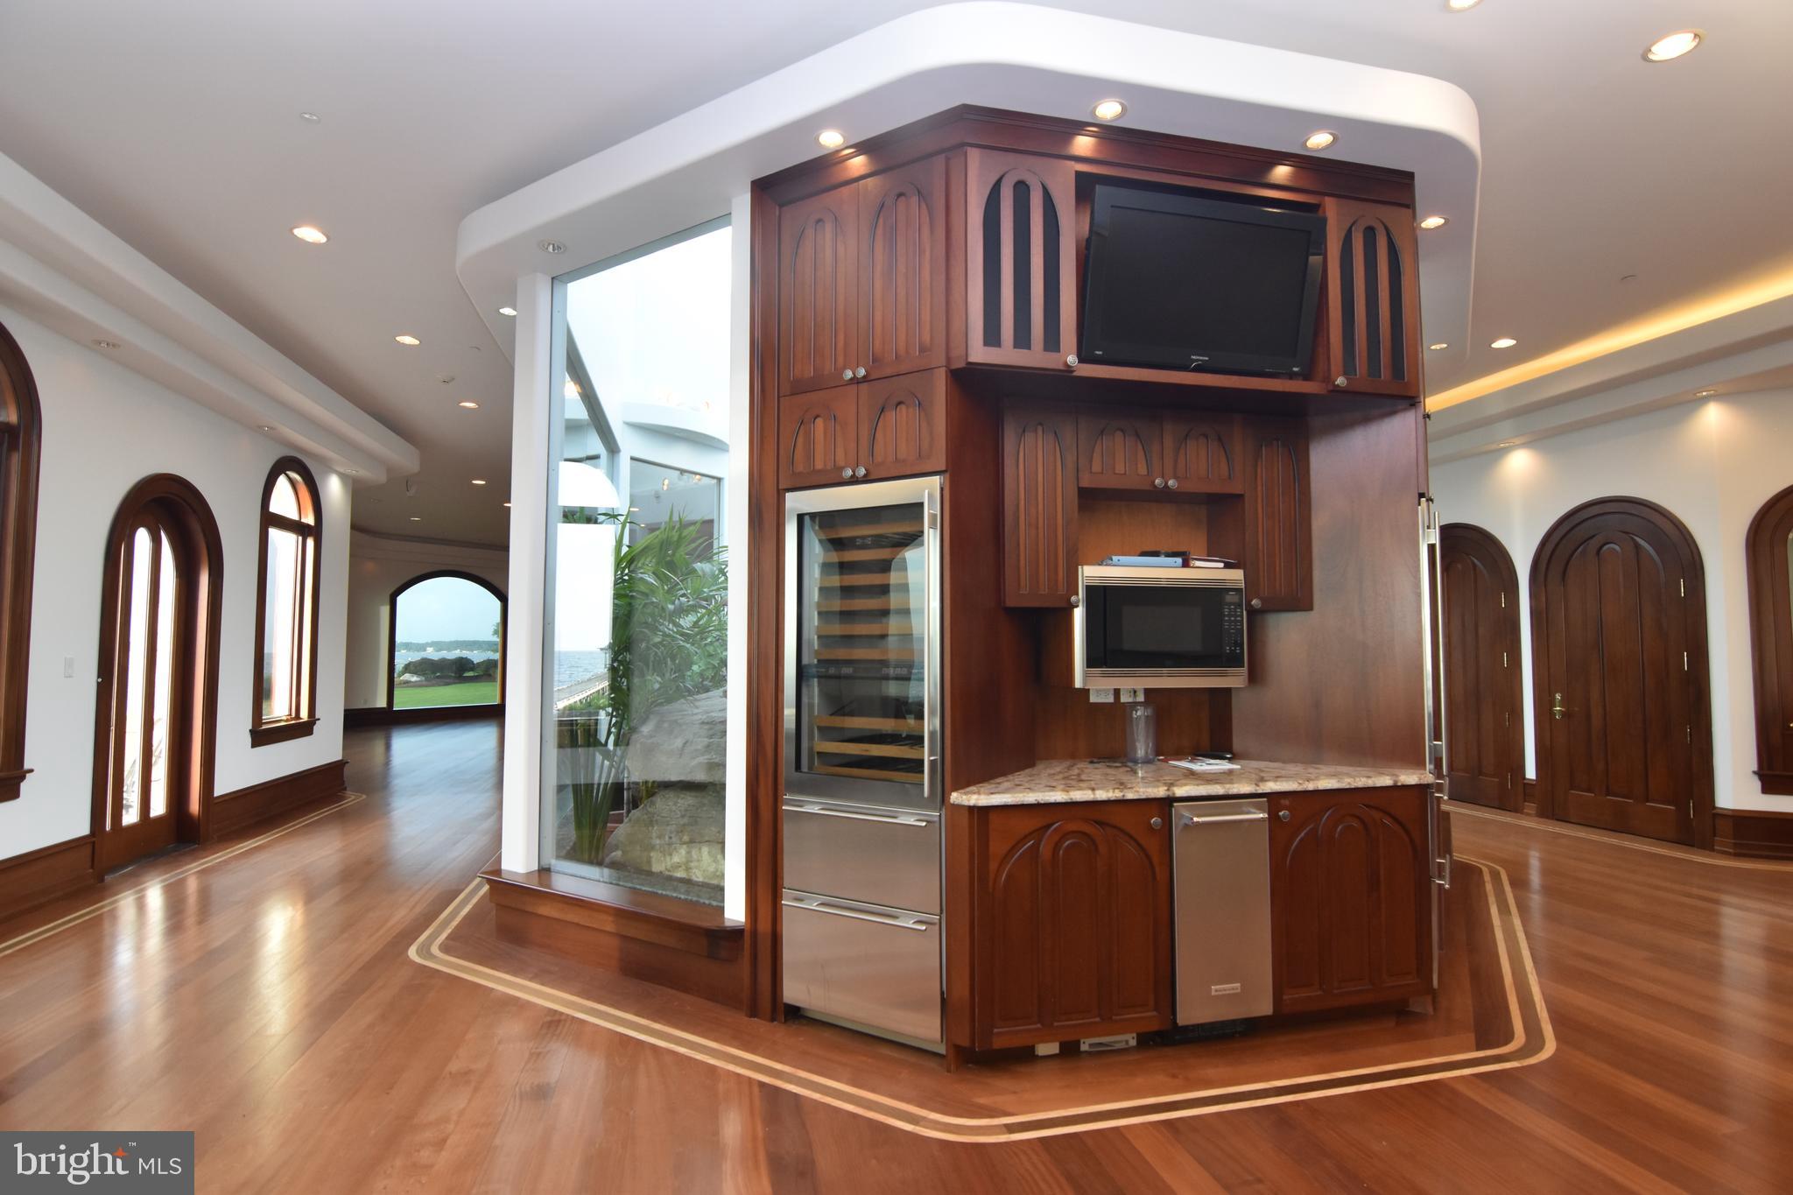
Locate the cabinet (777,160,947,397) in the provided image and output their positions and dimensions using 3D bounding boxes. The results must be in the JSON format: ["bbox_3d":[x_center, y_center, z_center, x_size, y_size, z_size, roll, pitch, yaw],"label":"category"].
[{"bbox_3d":[-0.041,-1.191,3.208,0.735,0.786,0.450,-2,-3,29],"label":"cabinet"}]

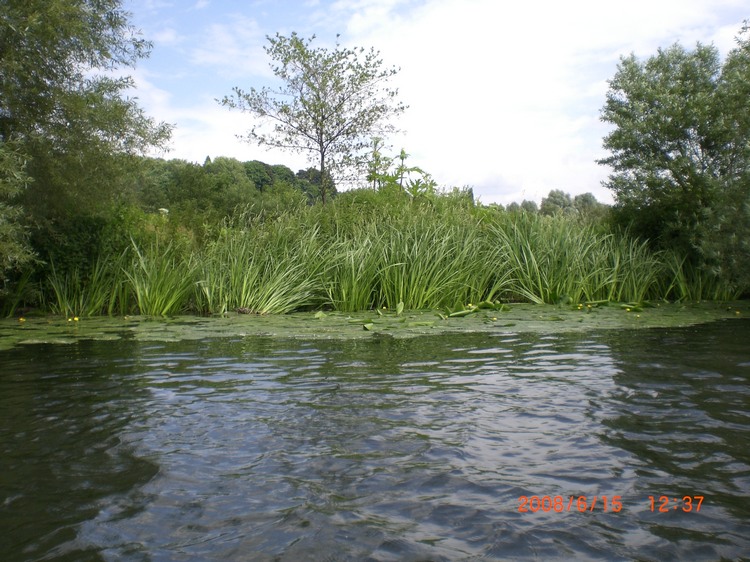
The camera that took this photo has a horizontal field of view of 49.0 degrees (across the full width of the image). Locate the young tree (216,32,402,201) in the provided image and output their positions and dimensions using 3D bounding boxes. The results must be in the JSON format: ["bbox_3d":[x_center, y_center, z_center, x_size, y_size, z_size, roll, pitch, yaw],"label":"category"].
[{"bbox_3d":[-1.345,-3.269,18.000,4.000,4.400,3.700,0,4,0],"label":"young tree"}]

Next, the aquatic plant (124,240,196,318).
[{"bbox_3d":[-2.736,-0.032,10.500,0.900,0.970,0.750,0,4,0],"label":"aquatic plant"}]

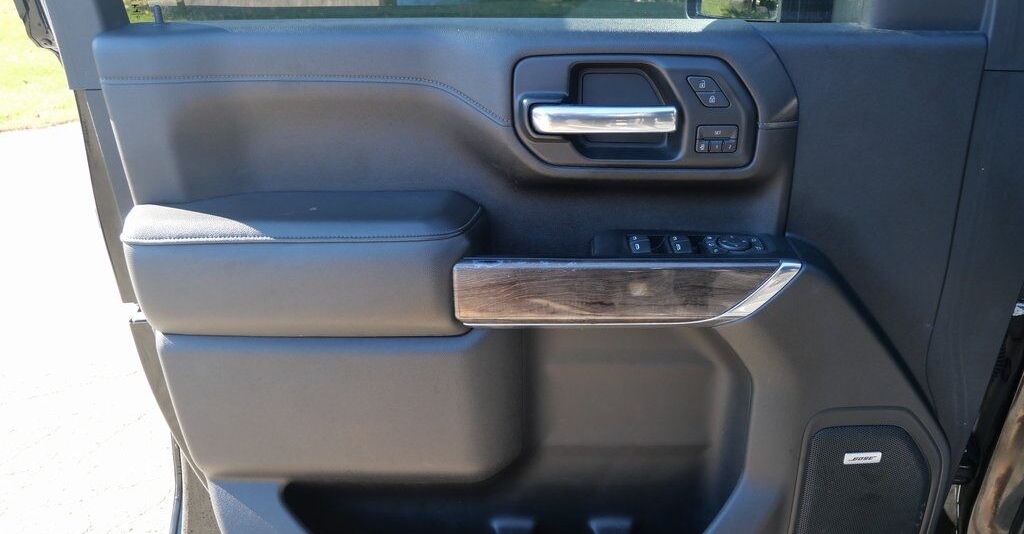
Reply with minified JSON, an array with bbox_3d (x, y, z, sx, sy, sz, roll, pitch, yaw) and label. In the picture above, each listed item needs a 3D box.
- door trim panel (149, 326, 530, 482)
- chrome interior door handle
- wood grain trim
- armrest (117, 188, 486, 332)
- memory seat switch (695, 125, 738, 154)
[{"bbox_3d":[-0.181,0.147,0.824,0.387,0.195,0.082,0,27,0],"label":"door trim panel"},{"bbox_3d":[0.095,-0.153,0.741,0.153,0.029,0.030,0,27,0],"label":"chrome interior door handle"},{"bbox_3d":[0.112,0.023,0.772,0.350,0.073,0.030,0,27,0],"label":"wood grain trim"},{"bbox_3d":[-0.205,-0.006,0.767,0.352,0.124,0.115,0,27,0],"label":"armrest"},{"bbox_3d":[0.222,-0.140,0.773,0.043,0.029,0.010,0,27,0],"label":"memory seat switch"}]

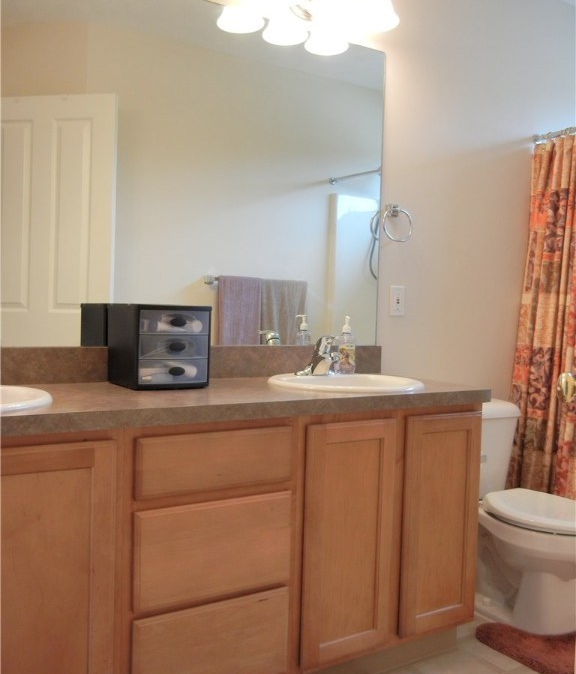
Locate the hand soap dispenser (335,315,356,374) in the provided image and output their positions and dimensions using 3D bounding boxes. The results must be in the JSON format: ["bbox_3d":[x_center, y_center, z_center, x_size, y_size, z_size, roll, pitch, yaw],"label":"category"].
[{"bbox_3d":[0.196,0.028,2.206,0.062,0.194,0.054,2,2,3],"label":"hand soap dispenser"}]

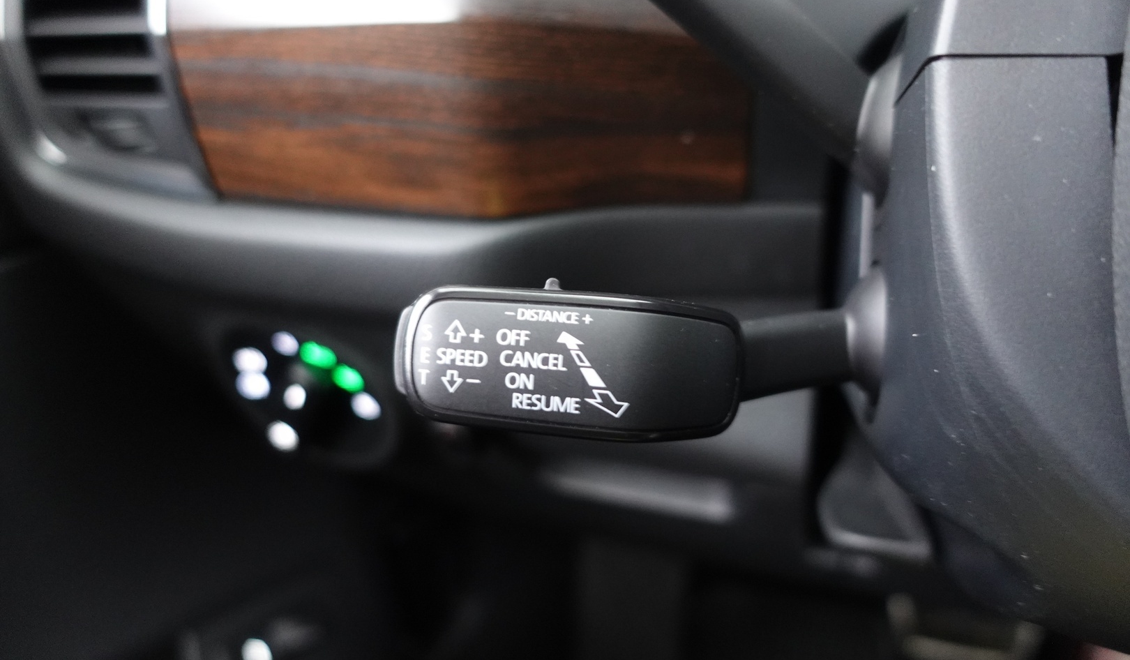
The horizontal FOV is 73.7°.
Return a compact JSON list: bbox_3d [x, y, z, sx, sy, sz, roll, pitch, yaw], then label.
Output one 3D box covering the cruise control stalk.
[{"bbox_3d":[0.016,0.008,0.174,0.107,0.033,0.030,1,-7,-12],"label":"cruise control stalk"}]

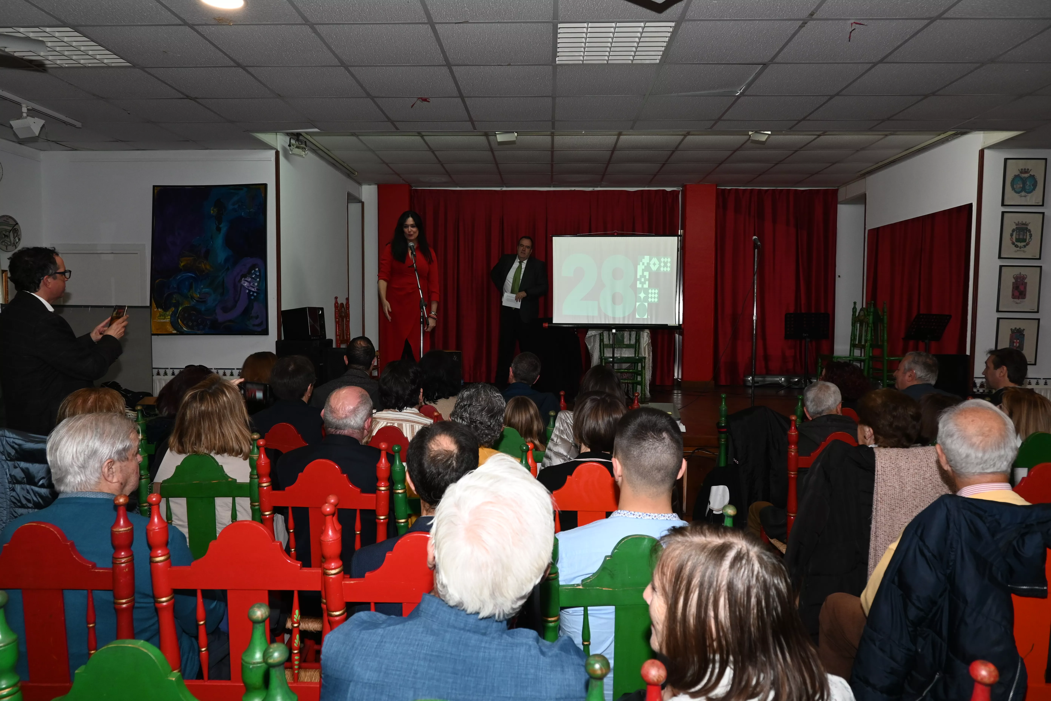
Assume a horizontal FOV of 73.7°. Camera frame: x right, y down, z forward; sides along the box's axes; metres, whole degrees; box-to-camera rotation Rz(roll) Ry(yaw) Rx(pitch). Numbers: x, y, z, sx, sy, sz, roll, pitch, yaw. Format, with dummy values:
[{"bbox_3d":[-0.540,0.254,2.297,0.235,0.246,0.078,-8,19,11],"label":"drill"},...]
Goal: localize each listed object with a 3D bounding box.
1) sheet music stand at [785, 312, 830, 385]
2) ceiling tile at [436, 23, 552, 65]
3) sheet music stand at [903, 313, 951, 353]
[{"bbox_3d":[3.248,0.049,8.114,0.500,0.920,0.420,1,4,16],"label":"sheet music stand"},{"bbox_3d":[-0.142,-1.612,3.679,0.595,0.020,0.595,0,3,2],"label":"ceiling tile"},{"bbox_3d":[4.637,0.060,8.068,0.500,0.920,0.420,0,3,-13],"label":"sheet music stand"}]

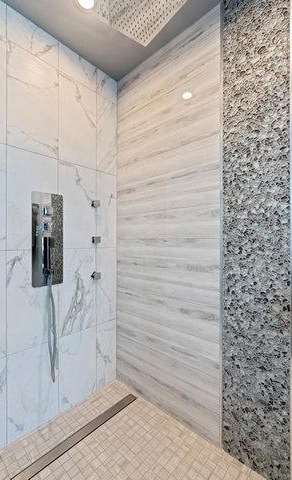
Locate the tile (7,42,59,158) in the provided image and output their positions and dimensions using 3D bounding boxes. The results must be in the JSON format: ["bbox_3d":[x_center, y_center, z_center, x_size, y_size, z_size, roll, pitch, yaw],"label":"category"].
[{"bbox_3d":[-0.704,-0.854,1.345,0.010,0.610,0.303,0,0,43],"label":"tile"}]

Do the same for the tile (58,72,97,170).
[{"bbox_3d":[-0.496,-0.854,1.567,0.010,0.610,0.303,0,0,43],"label":"tile"}]

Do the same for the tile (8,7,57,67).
[{"bbox_3d":[-0.704,-1.258,1.346,0.010,0.198,0.303,0,0,43],"label":"tile"}]

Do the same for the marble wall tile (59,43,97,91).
[{"bbox_3d":[-0.496,-1.258,1.567,0.010,0.198,0.303,0,0,43],"label":"marble wall tile"}]

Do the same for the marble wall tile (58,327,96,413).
[{"bbox_3d":[-0.496,0.927,1.565,0.010,0.513,0.303,0,0,43],"label":"marble wall tile"}]

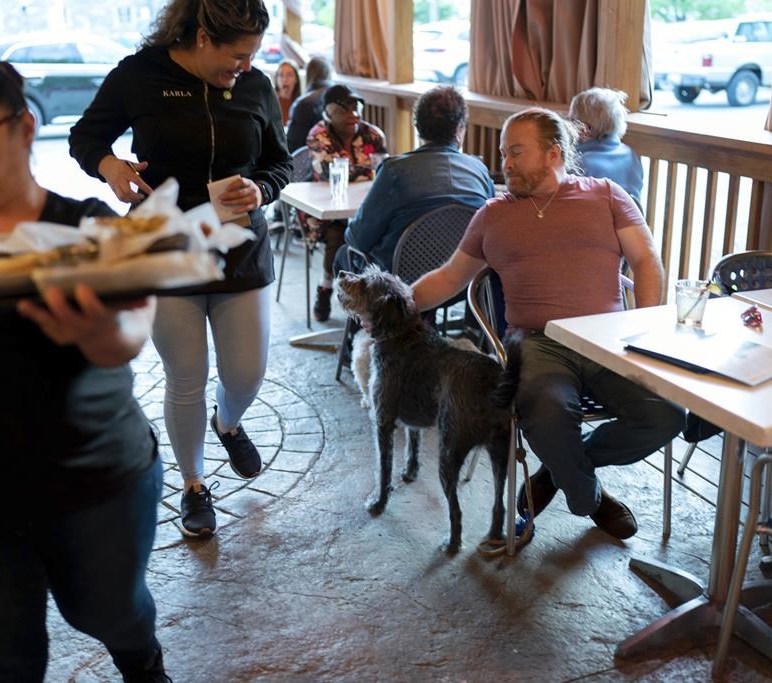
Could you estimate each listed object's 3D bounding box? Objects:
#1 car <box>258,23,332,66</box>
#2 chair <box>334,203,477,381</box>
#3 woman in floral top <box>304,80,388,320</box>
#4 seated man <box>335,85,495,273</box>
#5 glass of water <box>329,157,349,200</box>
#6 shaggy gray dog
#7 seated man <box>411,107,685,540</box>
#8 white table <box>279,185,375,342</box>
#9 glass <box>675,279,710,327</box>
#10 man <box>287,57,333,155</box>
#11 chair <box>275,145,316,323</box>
[{"bbox_3d":[-1.408,-8.236,28.554,4.500,1.650,1.830,-11,20,-29],"label":"car"},{"bbox_3d":[0.128,-0.202,4.276,0.560,0.850,0.580,-9,19,-27],"label":"chair"},{"bbox_3d":[-0.210,-0.793,5.530,0.500,1.260,0.720,-7,18,-21],"label":"woman in floral top"},{"bbox_3d":[0.113,-0.464,4.444,0.580,1.340,0.850,-8,19,-21],"label":"seated man"},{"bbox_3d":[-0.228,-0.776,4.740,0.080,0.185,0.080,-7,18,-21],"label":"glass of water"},{"bbox_3d":[0.128,0.182,3.241,0.290,0.820,0.820,-14,21,-35],"label":"shaggy gray dog"},{"bbox_3d":[0.499,-0.048,3.140,0.800,1.310,0.760,0,17,3],"label":"seated man"},{"bbox_3d":[-0.147,-0.375,5.028,0.660,0.750,0.880,-7,18,-21],"label":"white table"},{"bbox_3d":[0.797,-0.099,2.604,0.086,0.110,0.086,-1,17,0],"label":"glass"},{"bbox_3d":[-0.553,-1.475,7.655,0.580,1.380,0.850,-6,18,-17],"label":"man"},{"bbox_3d":[-0.277,-0.601,5.570,0.560,0.870,0.600,-7,18,-21],"label":"chair"}]

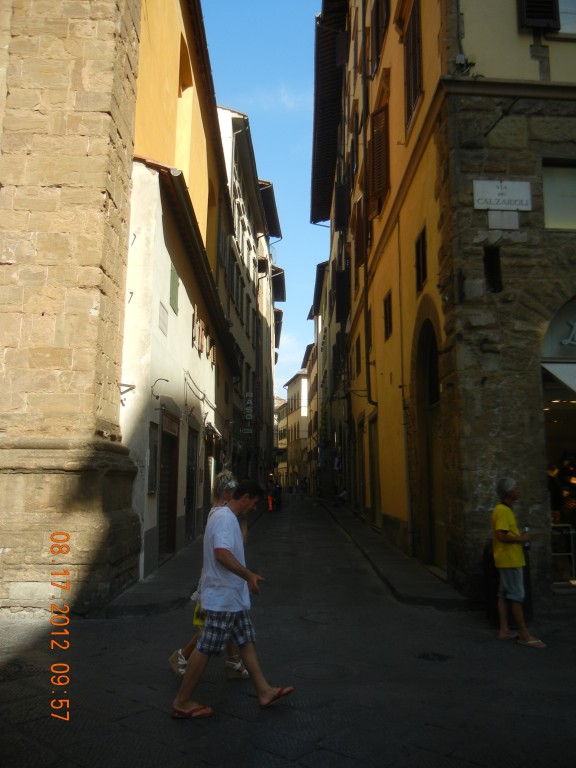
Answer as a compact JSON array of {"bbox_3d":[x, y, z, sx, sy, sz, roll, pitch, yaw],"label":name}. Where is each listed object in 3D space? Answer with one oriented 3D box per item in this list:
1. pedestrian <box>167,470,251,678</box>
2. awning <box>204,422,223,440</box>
[{"bbox_3d":[-0.656,1.640,5.814,0.680,1.750,0.480,1,-9,-3],"label":"pedestrian"},{"bbox_3d":[-2.328,1.484,20.800,0.550,0.550,1.700,0,-9,0],"label":"awning"}]

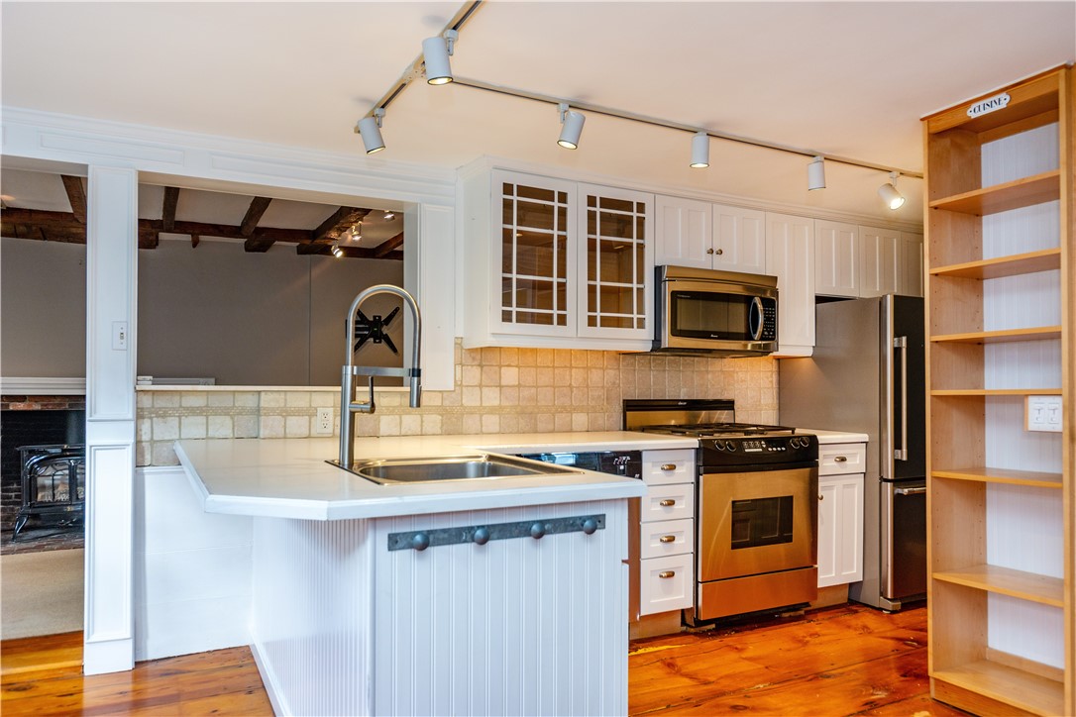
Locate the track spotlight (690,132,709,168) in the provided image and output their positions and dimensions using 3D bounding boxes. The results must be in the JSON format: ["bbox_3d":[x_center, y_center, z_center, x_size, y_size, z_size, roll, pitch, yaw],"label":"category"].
[{"bbox_3d":[0.639,-0.823,2.830,0.072,0.140,0.085,1,-2,-27],"label":"track spotlight"}]

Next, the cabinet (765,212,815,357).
[{"bbox_3d":[1.371,-0.416,4.244,0.390,0.804,0.325,1,-2,-27],"label":"cabinet"}]

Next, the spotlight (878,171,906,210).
[{"bbox_3d":[1.640,-0.775,3.320,0.080,0.170,0.120,2,-2,-36],"label":"spotlight"}]

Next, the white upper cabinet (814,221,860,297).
[{"bbox_3d":[1.728,-0.594,4.423,0.364,0.465,0.315,2,-2,-26],"label":"white upper cabinet"}]

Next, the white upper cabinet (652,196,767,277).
[{"bbox_3d":[0.880,-0.657,4.010,0.754,0.380,0.315,2,-2,-26],"label":"white upper cabinet"}]

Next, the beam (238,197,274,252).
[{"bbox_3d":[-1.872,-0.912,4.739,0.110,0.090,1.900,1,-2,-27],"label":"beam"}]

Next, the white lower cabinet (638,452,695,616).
[{"bbox_3d":[0.459,0.799,3.558,0.303,0.760,0.590,1,-2,-27],"label":"white lower cabinet"}]

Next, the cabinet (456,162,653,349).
[{"bbox_3d":[0.120,-0.466,3.632,0.932,0.835,0.320,2,-2,-26],"label":"cabinet"}]

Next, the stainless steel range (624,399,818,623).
[{"bbox_3d":[0.950,0.769,3.783,0.757,1.080,0.680,2,-2,-26],"label":"stainless steel range"}]

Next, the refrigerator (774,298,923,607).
[{"bbox_3d":[2.038,0.511,4.248,0.790,1.656,0.790,2,-2,-26],"label":"refrigerator"}]

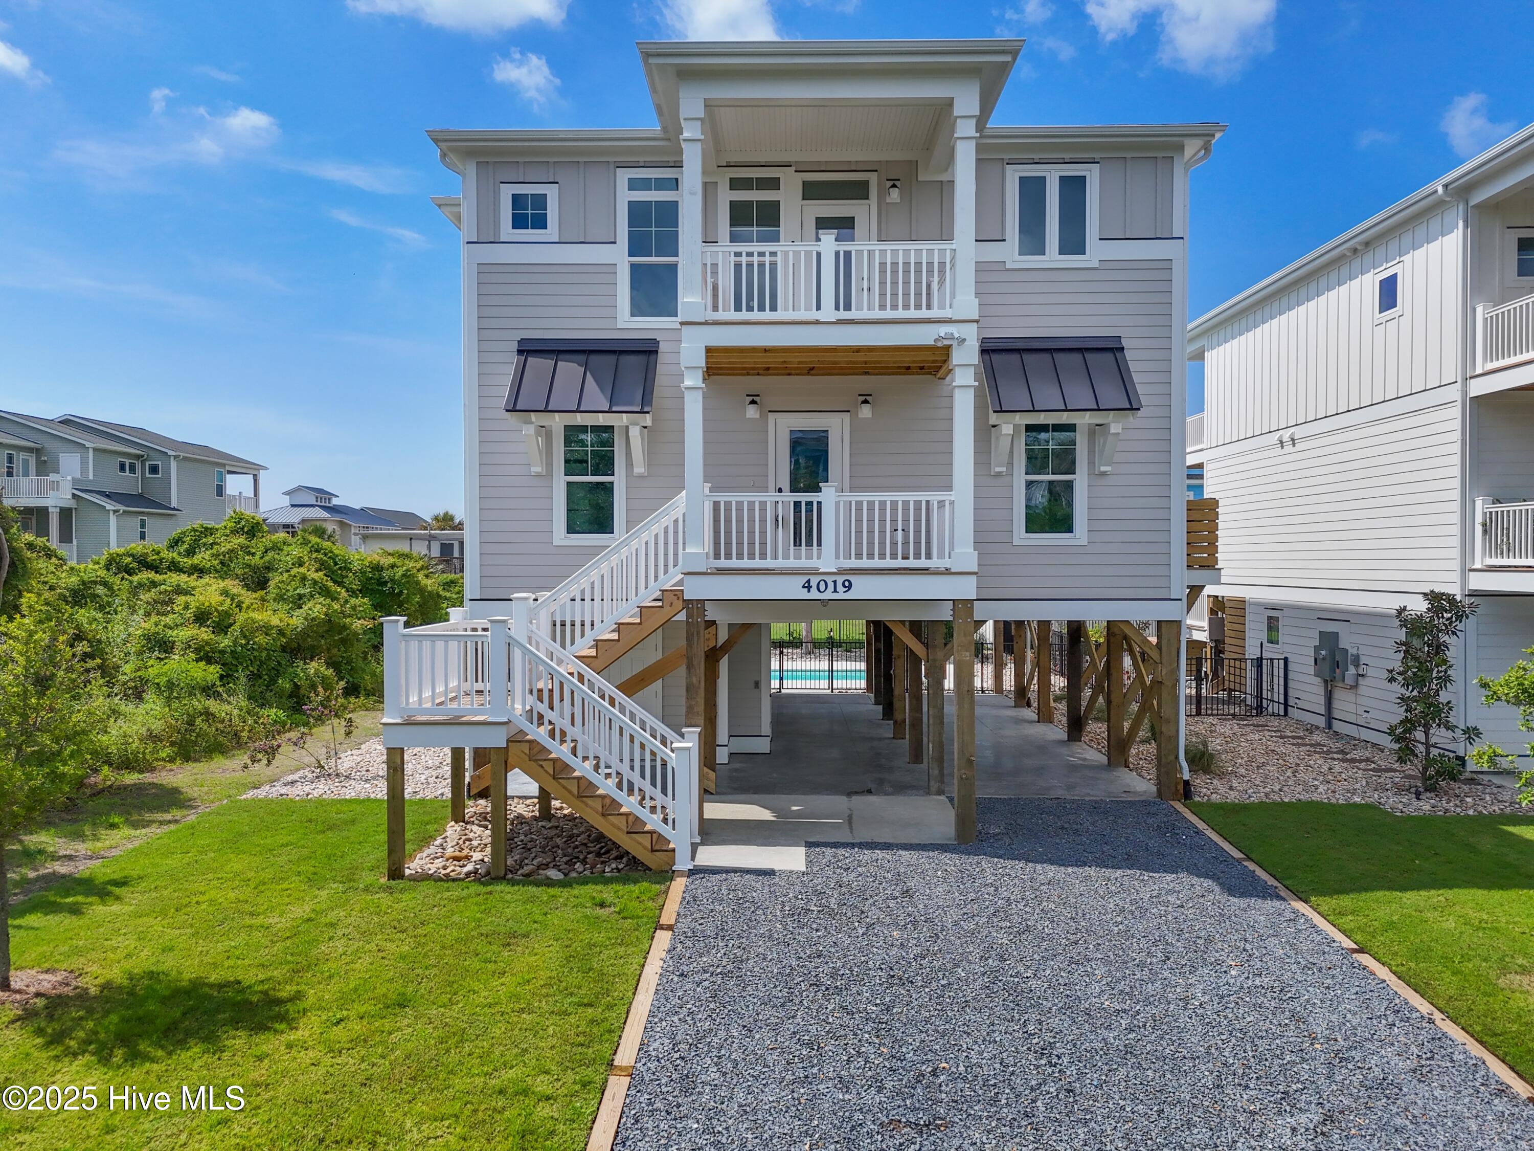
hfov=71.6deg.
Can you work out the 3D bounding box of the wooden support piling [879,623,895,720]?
[{"bbox_3d":[2.430,1.680,21.330,0.210,2.450,0.210,0,1,1],"label":"wooden support piling"}]

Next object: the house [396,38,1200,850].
[{"bbox_3d":[0.560,-1.930,18.160,11.200,9.900,14.400,0,1,1],"label":"house"}]

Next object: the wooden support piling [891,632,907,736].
[{"bbox_3d":[2.400,1.720,19.170,0.210,2.450,0.210,0,1,1],"label":"wooden support piling"}]

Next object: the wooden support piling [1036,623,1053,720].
[{"bbox_3d":[5.540,1.710,21.270,0.210,2.450,0.210,0,1,1],"label":"wooden support piling"}]

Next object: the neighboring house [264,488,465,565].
[{"bbox_3d":[-32.000,-2.500,85.000,16.000,8.500,12.000,0,1,1],"label":"neighboring house"}]

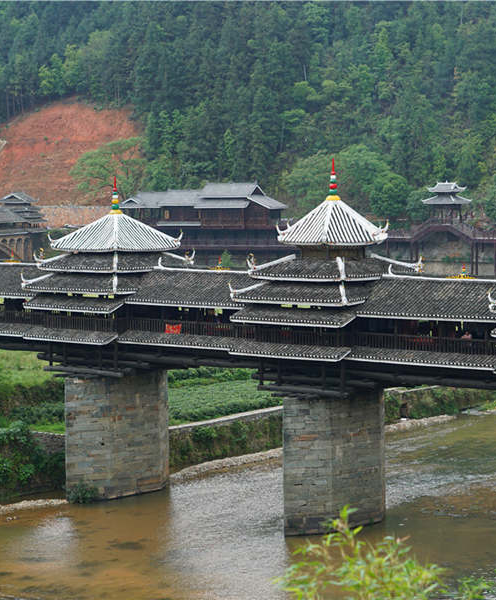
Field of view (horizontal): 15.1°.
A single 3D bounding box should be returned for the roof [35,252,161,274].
[{"bbox_3d":[-8.091,-2.460,115.447,6.900,1.100,6.900,3,6,42],"label":"roof"}]

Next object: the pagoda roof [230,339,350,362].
[{"bbox_3d":[2.288,2.820,101.375,7.700,0.700,1.400,3,6,42],"label":"pagoda roof"}]

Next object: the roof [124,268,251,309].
[{"bbox_3d":[-1.621,-0.764,109.794,10.800,2.100,6.100,3,6,42],"label":"roof"}]

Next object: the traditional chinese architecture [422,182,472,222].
[{"bbox_3d":[25.320,-12.570,238.000,4.800,5.200,4.400,2,5,38],"label":"traditional chinese architecture"}]

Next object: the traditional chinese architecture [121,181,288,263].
[{"bbox_3d":[-6.361,-11.149,268.000,21.500,11.200,9.000,1,5,28],"label":"traditional chinese architecture"}]

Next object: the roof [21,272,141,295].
[{"bbox_3d":[-7.750,-1.214,110.837,7.868,1.129,7.868,3,5,42],"label":"roof"}]

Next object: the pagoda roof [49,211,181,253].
[{"bbox_3d":[-8.116,-4.285,115.315,5.800,2.350,5.800,3,6,42],"label":"pagoda roof"}]

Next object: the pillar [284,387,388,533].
[{"bbox_3d":[4.962,8.751,104.565,3.400,7.600,8.900,3,6,42],"label":"pillar"}]

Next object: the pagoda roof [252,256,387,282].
[{"bbox_3d":[4.610,-1.850,99.704,6.640,1.129,6.640,3,5,42],"label":"pagoda roof"}]

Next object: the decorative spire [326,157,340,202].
[{"bbox_3d":[4.574,-6.339,99.417,0.747,2.324,0.747,0,4,0],"label":"decorative spire"}]

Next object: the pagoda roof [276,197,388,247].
[{"bbox_3d":[4.591,-4.136,99.558,6.059,2.291,5.395,3,5,42],"label":"pagoda roof"}]

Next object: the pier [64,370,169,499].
[{"bbox_3d":[-7.678,7.707,111.407,3.088,7.387,8.350,3,5,42],"label":"pier"}]

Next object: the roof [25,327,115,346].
[{"bbox_3d":[-10.597,2.159,112.901,7.600,0.700,1.350,3,6,42],"label":"roof"}]

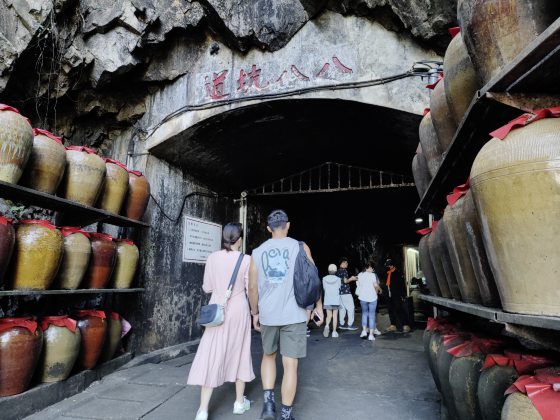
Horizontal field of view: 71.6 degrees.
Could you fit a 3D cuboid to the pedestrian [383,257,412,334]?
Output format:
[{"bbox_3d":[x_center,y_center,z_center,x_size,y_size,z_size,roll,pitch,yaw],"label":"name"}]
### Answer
[{"bbox_3d":[2.794,2.023,9.234,0.460,1.680,0.480,4,-11,-18],"label":"pedestrian"}]

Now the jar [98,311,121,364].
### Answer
[{"bbox_3d":[-2.020,1.489,4.663,0.320,0.570,0.320,0,-11,0],"label":"jar"}]

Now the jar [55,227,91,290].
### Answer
[{"bbox_3d":[-2.093,0.485,3.905,0.360,0.619,0.360,0,-11,0],"label":"jar"}]

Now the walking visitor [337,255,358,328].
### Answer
[{"bbox_3d":[1.602,2.001,9.375,0.480,1.700,0.480,-1,-11,3],"label":"walking visitor"}]

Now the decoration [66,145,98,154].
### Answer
[{"bbox_3d":[-2.050,-0.604,4.057,0.310,0.090,0.320,0,-11,0],"label":"decoration"}]

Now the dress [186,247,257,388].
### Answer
[{"bbox_3d":[-0.515,0.922,3.387,0.570,1.120,0.420,-1,-11,4],"label":"dress"}]

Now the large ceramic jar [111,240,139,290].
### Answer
[{"bbox_3d":[-1.942,0.668,4.838,0.345,0.610,0.345,0,-11,0],"label":"large ceramic jar"}]

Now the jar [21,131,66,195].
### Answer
[{"bbox_3d":[-2.210,-0.426,3.606,0.390,0.620,0.390,0,-11,0],"label":"jar"}]

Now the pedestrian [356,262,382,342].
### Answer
[{"bbox_3d":[1.827,1.873,8.121,0.500,1.580,0.380,-3,-11,14],"label":"pedestrian"}]

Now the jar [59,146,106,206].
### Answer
[{"bbox_3d":[-2.087,-0.354,4.102,0.435,0.580,0.435,0,-11,0],"label":"jar"}]

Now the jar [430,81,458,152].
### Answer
[{"bbox_3d":[1.155,-0.628,2.423,0.390,0.610,0.390,0,-11,0],"label":"jar"}]

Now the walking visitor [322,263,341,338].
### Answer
[{"bbox_3d":[1.092,1.922,8.235,0.430,1.500,0.350,-2,-11,8],"label":"walking visitor"}]

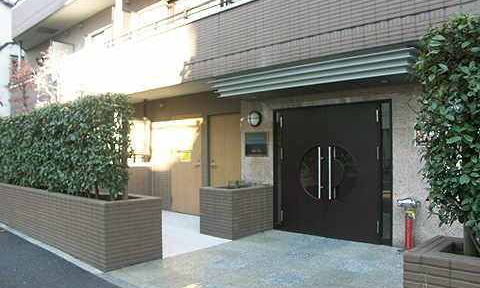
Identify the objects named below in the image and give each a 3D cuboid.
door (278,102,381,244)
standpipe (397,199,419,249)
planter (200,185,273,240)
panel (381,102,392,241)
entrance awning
[{"bbox_3d":[1.428,0.472,6.483,1.825,2.145,0.070,-1,-2,41],"label":"door"},{"bbox_3d":[2.359,1.140,5.410,0.300,0.745,0.210,-1,-2,41],"label":"standpipe"},{"bbox_3d":[-0.038,1.173,6.932,0.785,0.795,1.162,-1,-2,41],"label":"planter"},{"bbox_3d":[2.194,0.406,5.815,0.160,2.065,0.060,-1,-2,41],"label":"panel"},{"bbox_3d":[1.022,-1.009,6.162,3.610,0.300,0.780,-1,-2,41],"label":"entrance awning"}]

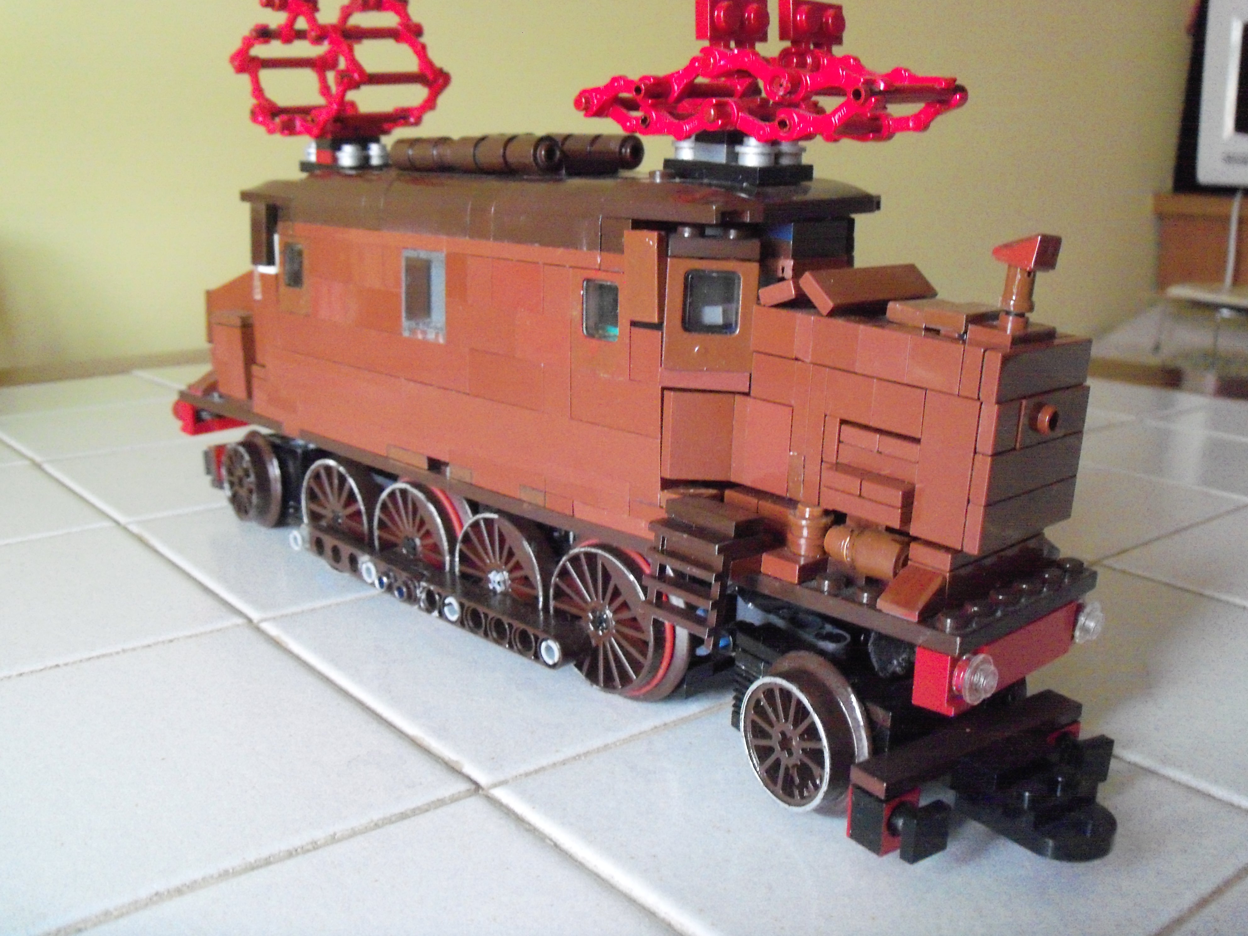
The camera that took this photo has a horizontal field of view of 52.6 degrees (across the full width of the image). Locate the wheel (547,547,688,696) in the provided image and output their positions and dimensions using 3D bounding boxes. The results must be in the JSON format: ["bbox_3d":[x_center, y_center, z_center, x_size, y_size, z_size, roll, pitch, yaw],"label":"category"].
[{"bbox_3d":[-0.002,0.029,0.250,0.007,0.036,0.036,-12,19,-43],"label":"wheel"}]

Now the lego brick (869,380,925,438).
[{"bbox_3d":[0.047,-0.010,0.205,0.008,0.008,0.010,-13,20,-43],"label":"lego brick"}]

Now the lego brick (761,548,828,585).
[{"bbox_3d":[0.030,0.017,0.224,0.008,0.003,0.008,-13,20,-43],"label":"lego brick"}]

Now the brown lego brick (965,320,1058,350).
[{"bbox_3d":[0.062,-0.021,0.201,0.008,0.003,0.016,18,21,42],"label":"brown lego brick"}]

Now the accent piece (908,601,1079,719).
[{"bbox_3d":[0.065,0.030,0.217,0.045,0.010,0.008,-13,20,-43],"label":"accent piece"}]

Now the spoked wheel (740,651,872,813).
[{"bbox_3d":[0.031,0.047,0.219,0.008,0.028,0.028,-8,17,-33],"label":"spoked wheel"}]

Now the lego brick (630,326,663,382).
[{"bbox_3d":[0.007,-0.022,0.238,0.008,0.010,0.008,-13,20,-43],"label":"lego brick"}]

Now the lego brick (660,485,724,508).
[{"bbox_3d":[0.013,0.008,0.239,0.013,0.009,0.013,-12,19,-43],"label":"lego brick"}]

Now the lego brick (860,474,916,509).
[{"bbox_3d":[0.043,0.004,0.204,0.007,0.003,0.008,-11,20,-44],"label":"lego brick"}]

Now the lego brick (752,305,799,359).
[{"bbox_3d":[0.030,-0.024,0.220,0.010,0.008,0.010,-11,20,-44],"label":"lego brick"}]

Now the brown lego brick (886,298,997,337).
[{"bbox_3d":[0.052,-0.024,0.202,0.015,0.004,0.015,-11,20,-44],"label":"brown lego brick"}]

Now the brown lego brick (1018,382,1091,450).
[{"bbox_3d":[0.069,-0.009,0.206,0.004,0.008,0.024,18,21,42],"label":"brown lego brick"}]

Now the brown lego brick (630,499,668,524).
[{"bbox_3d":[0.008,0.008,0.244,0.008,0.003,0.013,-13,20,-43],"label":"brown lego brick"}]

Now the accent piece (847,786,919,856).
[{"bbox_3d":[0.041,0.055,0.200,0.008,0.009,0.007,-9,17,-35],"label":"accent piece"}]

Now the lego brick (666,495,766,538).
[{"bbox_3d":[0.017,0.009,0.232,0.008,0.003,0.016,-13,20,-43],"label":"lego brick"}]

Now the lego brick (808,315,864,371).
[{"bbox_3d":[0.038,-0.021,0.211,0.010,0.008,0.010,-11,20,-44],"label":"lego brick"}]

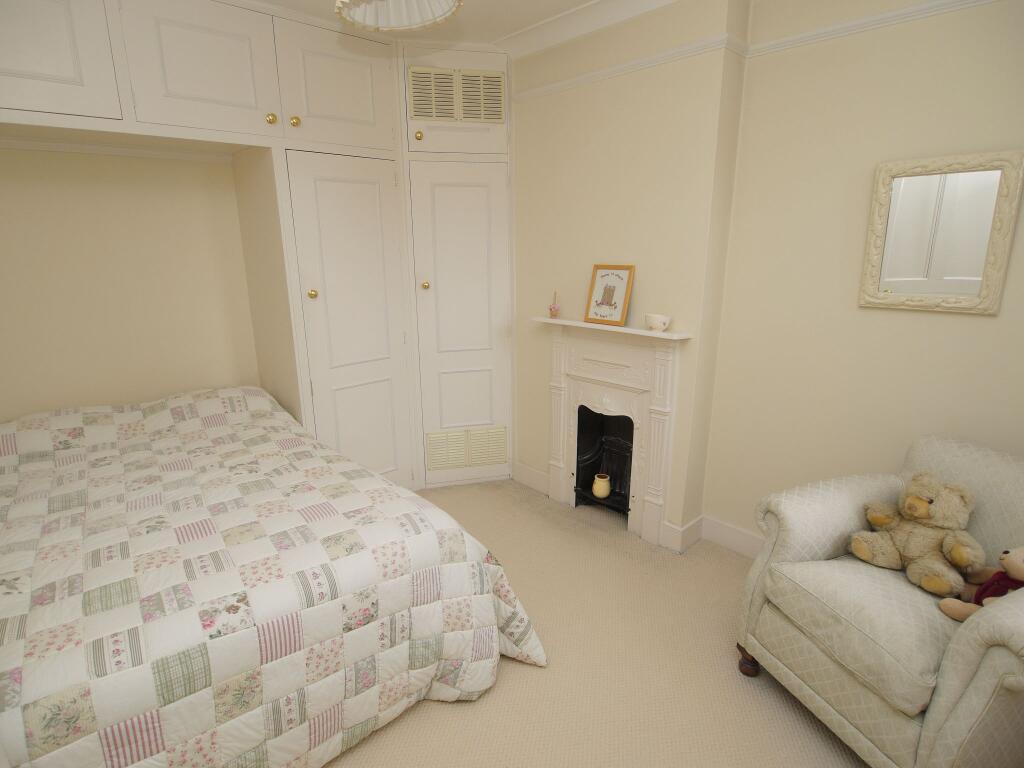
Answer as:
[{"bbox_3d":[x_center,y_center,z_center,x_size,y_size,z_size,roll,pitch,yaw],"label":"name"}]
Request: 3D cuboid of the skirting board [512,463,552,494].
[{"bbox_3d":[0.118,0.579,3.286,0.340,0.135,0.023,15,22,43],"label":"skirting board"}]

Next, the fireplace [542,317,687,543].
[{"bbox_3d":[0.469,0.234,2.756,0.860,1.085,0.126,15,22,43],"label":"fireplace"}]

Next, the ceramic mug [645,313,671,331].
[{"bbox_3d":[0.659,-0.268,2.406,0.107,0.072,0.101,15,22,43],"label":"ceramic mug"}]

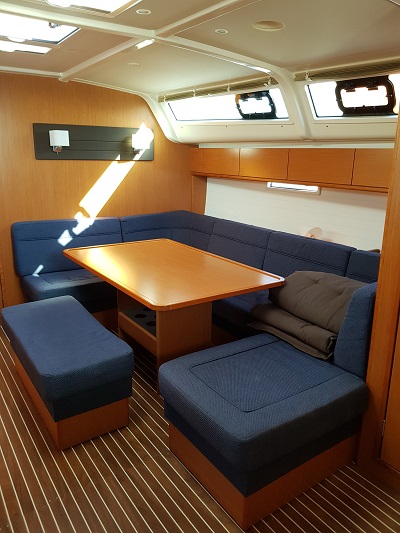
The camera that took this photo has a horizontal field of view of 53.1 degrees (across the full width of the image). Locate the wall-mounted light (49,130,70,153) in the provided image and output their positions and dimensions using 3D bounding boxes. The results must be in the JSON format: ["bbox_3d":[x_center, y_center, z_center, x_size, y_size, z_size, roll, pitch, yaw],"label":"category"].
[{"bbox_3d":[-1.222,-1.087,3.503,0.135,0.180,0.120,-9,18,-34],"label":"wall-mounted light"}]

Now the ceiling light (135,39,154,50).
[{"bbox_3d":[-0.342,-1.358,2.448,0.050,0.028,0.190,-9,18,-34],"label":"ceiling light"}]

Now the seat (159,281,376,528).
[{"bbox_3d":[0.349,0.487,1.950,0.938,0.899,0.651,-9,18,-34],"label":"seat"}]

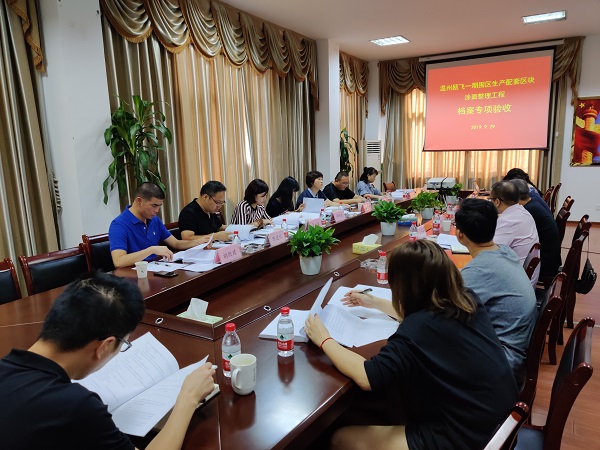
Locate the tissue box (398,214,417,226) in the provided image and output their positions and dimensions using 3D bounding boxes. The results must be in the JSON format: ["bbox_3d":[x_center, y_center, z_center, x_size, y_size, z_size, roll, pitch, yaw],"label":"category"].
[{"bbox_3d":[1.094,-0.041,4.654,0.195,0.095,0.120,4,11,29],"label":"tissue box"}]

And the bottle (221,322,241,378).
[{"bbox_3d":[-0.237,0.430,1.618,0.064,0.179,0.064,-1,9,0],"label":"bottle"}]

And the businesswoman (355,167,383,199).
[{"bbox_3d":[1.095,-0.265,7.294,0.690,1.260,0.480,4,10,31],"label":"businesswoman"}]

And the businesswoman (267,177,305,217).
[{"bbox_3d":[-0.121,0.084,4.985,0.780,1.170,0.500,1,10,18],"label":"businesswoman"}]

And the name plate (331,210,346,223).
[{"bbox_3d":[0.369,-0.084,4.543,0.070,0.100,0.205,4,12,31],"label":"name plate"}]

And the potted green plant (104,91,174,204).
[{"bbox_3d":[-1.370,-0.119,4.117,0.580,1.950,0.580,4,11,29],"label":"potted green plant"}]

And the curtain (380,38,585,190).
[{"bbox_3d":[3.423,-1.761,9.503,3.793,3.409,0.250,4,10,31],"label":"curtain"}]

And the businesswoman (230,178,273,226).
[{"bbox_3d":[-0.461,0.187,4.615,0.700,1.270,0.500,4,10,31],"label":"businesswoman"}]

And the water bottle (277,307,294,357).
[{"bbox_3d":[-0.054,0.402,1.772,0.064,0.179,0.064,-1,9,0],"label":"water bottle"}]

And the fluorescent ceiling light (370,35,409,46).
[{"bbox_3d":[1.647,-3.345,8.496,0.590,0.070,0.590,4,10,31],"label":"fluorescent ceiling light"}]

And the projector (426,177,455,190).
[{"bbox_3d":[2.056,-0.603,6.799,0.360,0.105,0.260,4,15,31],"label":"projector"}]

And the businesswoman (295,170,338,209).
[{"bbox_3d":[0.179,-0.026,5.470,0.750,1.200,0.520,4,11,29],"label":"businesswoman"}]

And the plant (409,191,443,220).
[{"bbox_3d":[1.367,-0.213,4.988,0.370,0.300,0.360,4,11,29],"label":"plant"}]

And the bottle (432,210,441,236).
[{"bbox_3d":[1.172,-0.040,3.989,0.062,0.177,0.062,4,11,29],"label":"bottle"}]

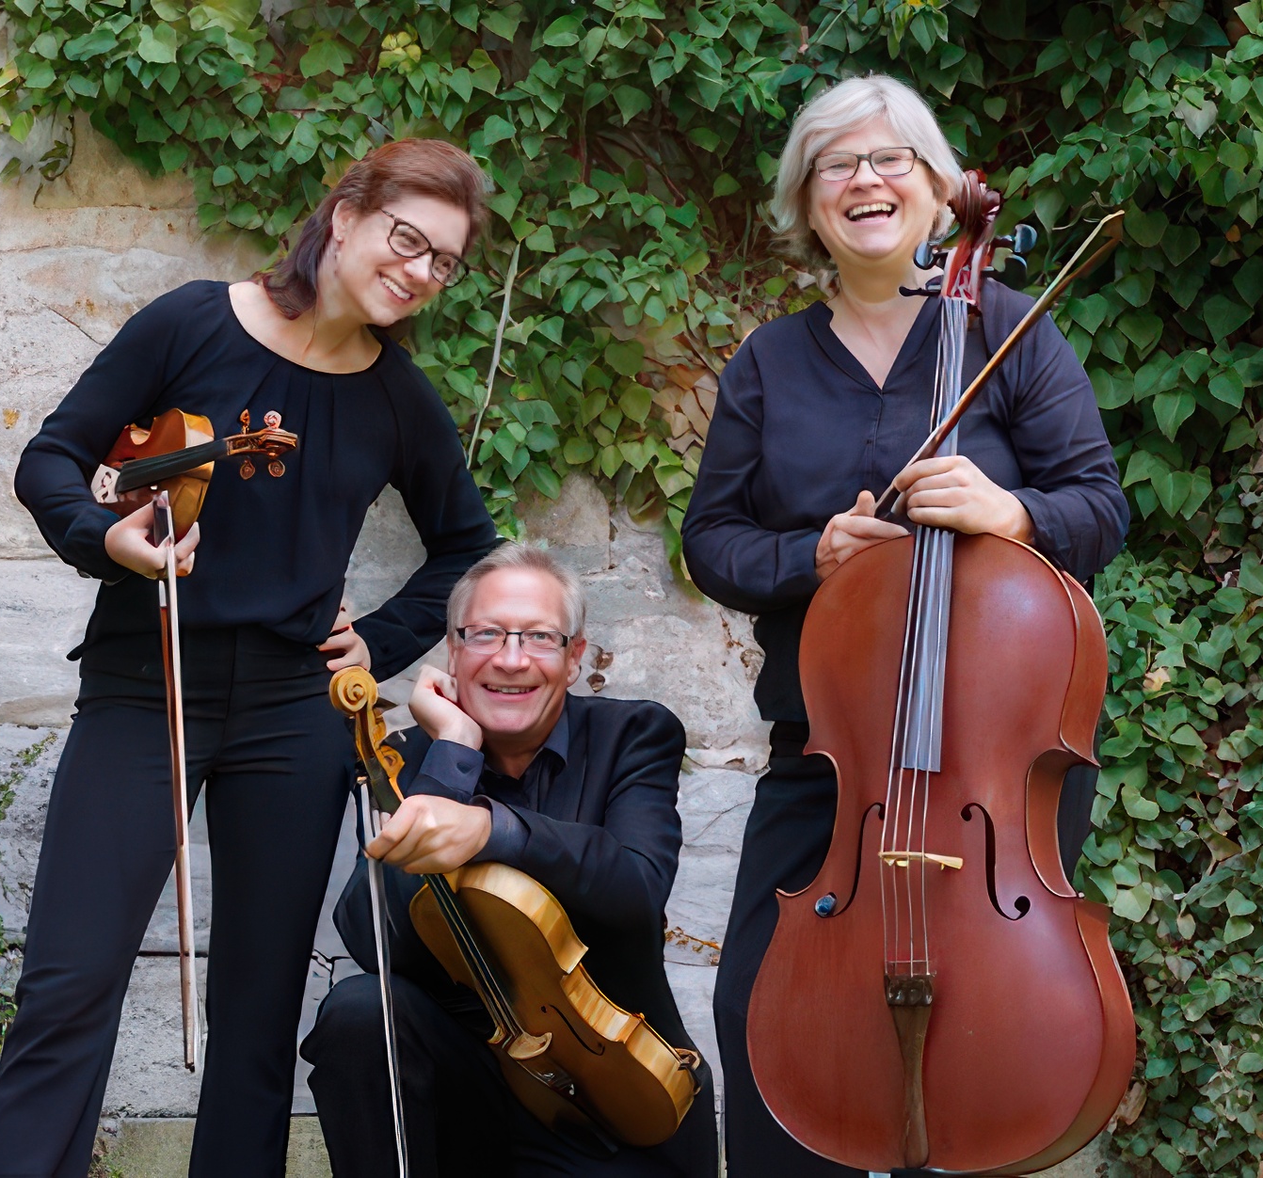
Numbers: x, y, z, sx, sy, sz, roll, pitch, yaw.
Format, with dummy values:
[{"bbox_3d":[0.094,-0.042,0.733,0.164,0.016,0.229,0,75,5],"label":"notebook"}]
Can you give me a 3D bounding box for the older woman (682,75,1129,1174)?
[{"bbox_3d":[0.338,0.200,4.570,0.570,1.680,0.420,1,1,4],"label":"older woman"}]

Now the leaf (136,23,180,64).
[{"bbox_3d":[-0.665,-0.767,5.180,0.060,0.062,0.020,-17,-19,-6],"label":"leaf"}]

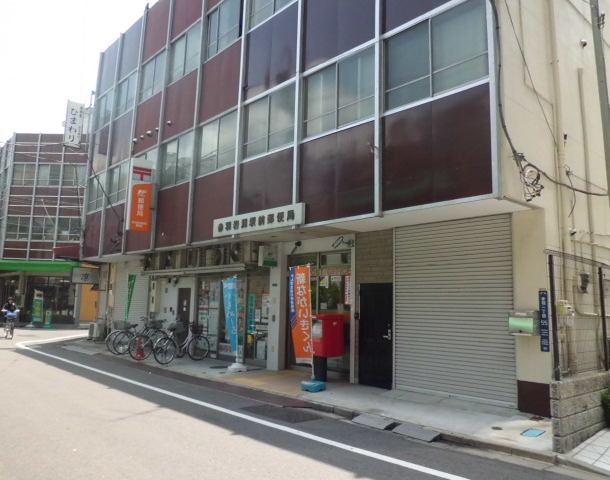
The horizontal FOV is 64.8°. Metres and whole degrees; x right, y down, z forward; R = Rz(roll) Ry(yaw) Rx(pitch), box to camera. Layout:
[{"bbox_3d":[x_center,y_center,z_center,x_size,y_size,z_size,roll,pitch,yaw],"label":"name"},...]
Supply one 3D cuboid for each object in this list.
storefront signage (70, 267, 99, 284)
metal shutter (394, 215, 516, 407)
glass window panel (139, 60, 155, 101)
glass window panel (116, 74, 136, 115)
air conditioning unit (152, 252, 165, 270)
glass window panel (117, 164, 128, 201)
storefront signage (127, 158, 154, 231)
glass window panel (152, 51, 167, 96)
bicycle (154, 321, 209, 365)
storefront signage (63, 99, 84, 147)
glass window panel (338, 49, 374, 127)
[{"bbox_3d":[-8.523,1.401,18.706,1.030,0.620,0.170,9,-11,-43],"label":"storefront signage"},{"bbox_3d":[2.501,1.171,8.341,0.100,3.025,2.267,9,-11,-42],"label":"metal shutter"},{"bbox_3d":[-5.077,-5.156,15.569,0.080,1.316,0.840,10,-12,-43],"label":"glass window panel"},{"bbox_3d":[-6.122,-5.040,16.659,0.080,1.291,1.634,10,-12,-43],"label":"glass window panel"},{"bbox_3d":[-4.772,0.699,15.706,0.280,0.580,0.800,9,-11,-42],"label":"air conditioning unit"},{"bbox_3d":[-6.348,-2.004,16.801,0.060,1.260,0.920,9,-11,-43],"label":"glass window panel"},{"bbox_3d":[-4.894,-1.306,14.291,0.620,2.150,0.230,9,-11,-43],"label":"storefront signage"},{"bbox_3d":[-4.736,-5.524,15.788,0.060,1.393,0.960,9,-11,-42],"label":"glass window panel"},{"bbox_3d":[-3.160,2.659,12.496,0.560,1.040,1.760,-3,-10,33],"label":"bicycle"},{"bbox_3d":[-9.055,-4.503,18.894,0.600,1.800,0.160,9,-11,-43],"label":"storefront signage"},{"bbox_3d":[0.921,-2.778,8.748,0.080,1.341,0.895,10,-12,-43],"label":"glass window panel"}]

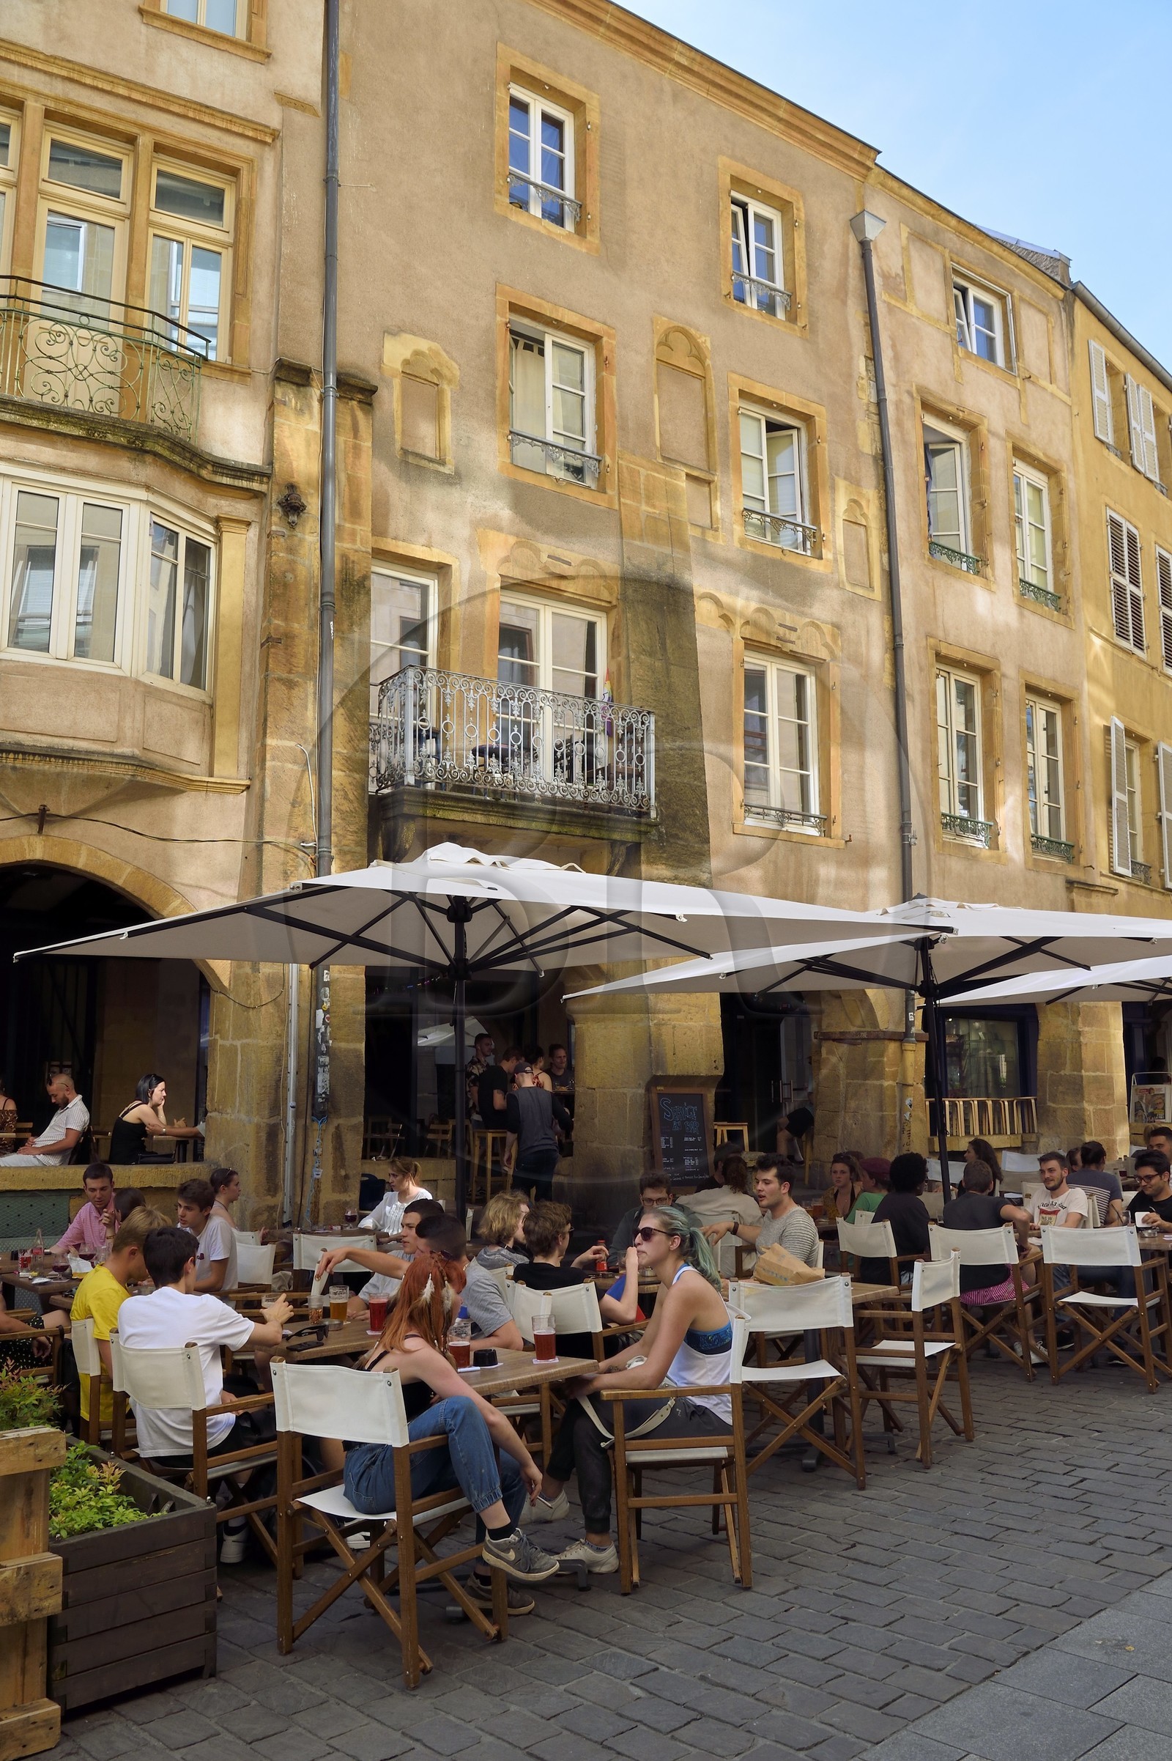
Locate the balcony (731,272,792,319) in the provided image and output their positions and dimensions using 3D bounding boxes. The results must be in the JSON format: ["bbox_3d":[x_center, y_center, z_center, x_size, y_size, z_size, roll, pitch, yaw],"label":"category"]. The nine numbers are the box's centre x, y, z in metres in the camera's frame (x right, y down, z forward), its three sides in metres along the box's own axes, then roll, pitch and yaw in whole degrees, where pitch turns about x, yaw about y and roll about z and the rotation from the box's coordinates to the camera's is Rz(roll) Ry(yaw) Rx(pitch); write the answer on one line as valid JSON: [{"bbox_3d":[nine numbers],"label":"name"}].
[{"bbox_3d":[2.065,-6.870,16.107,0.970,0.300,0.110,6,-12,-35],"label":"balcony"}]

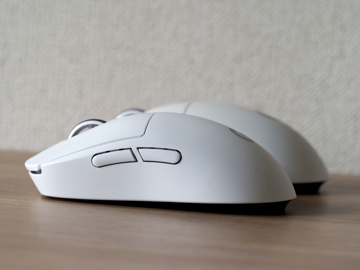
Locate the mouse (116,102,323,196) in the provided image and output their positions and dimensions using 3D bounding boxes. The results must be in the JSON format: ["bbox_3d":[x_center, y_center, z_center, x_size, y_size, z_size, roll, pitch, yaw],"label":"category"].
[{"bbox_3d":[0.011,0.004,0.620,0.126,0.040,0.064,4,6,12],"label":"mouse"}]

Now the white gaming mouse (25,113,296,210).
[{"bbox_3d":[-0.006,0.010,0.555,0.119,0.039,0.062,4,6,12],"label":"white gaming mouse"}]

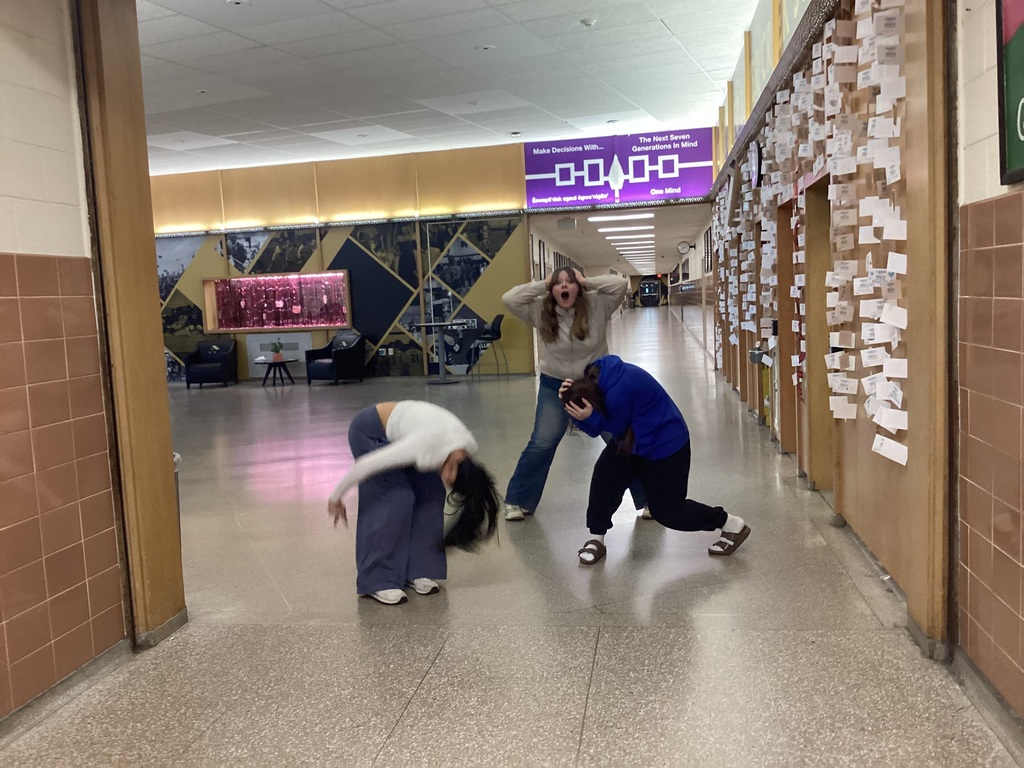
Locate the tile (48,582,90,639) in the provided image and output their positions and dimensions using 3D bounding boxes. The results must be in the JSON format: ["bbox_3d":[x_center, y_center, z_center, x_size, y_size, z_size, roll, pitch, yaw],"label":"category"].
[{"bbox_3d":[-1.672,0.854,3.460,0.012,0.152,0.224,-2,5,9],"label":"tile"}]

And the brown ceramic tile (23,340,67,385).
[{"bbox_3d":[-1.697,-0.081,3.332,0.012,0.149,0.223,-2,5,9],"label":"brown ceramic tile"}]

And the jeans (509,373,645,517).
[{"bbox_3d":[0.383,0.355,5.856,0.900,0.900,0.370,-2,5,4],"label":"jeans"}]

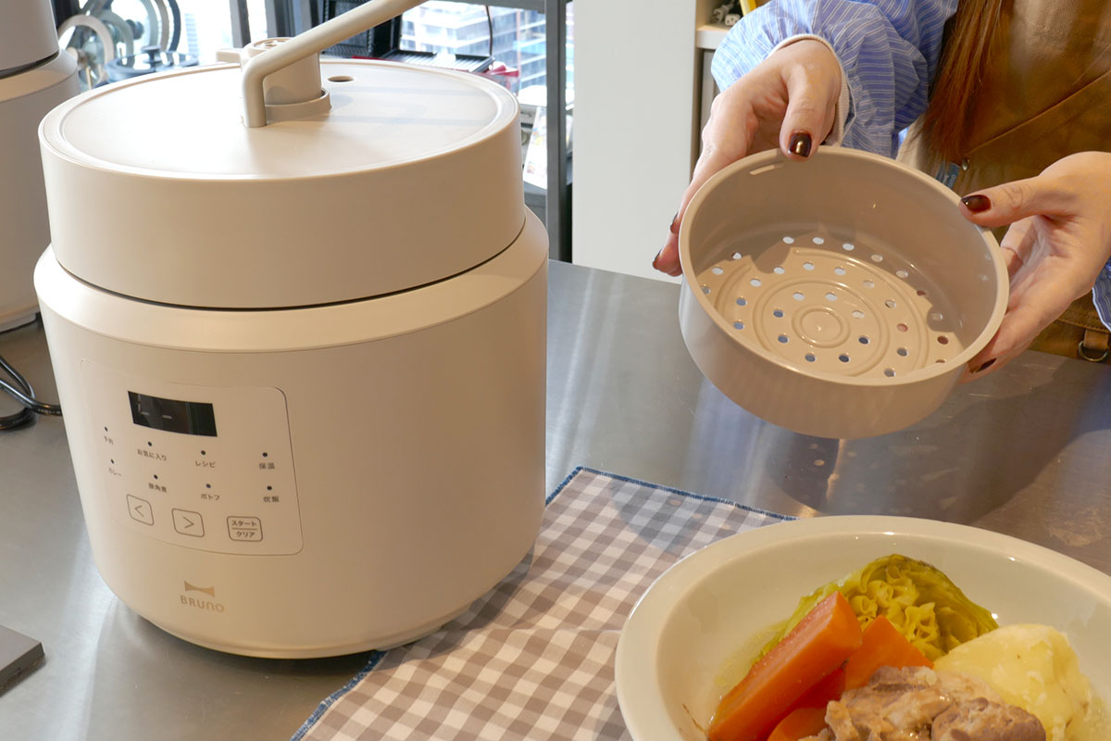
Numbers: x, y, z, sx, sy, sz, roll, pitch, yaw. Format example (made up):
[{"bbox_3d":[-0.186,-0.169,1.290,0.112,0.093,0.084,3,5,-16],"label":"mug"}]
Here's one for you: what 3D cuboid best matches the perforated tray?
[{"bbox_3d":[0.140,-0.040,0.654,0.160,0.053,0.160,5,51,0],"label":"perforated tray"}]

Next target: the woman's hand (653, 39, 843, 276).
[{"bbox_3d":[0.101,-0.111,0.680,0.070,0.080,0.155,30,54,3],"label":"woman's hand"}]

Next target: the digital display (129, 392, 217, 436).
[{"bbox_3d":[-0.149,0.017,0.506,0.038,0.014,0.005,8,27,17],"label":"digital display"}]

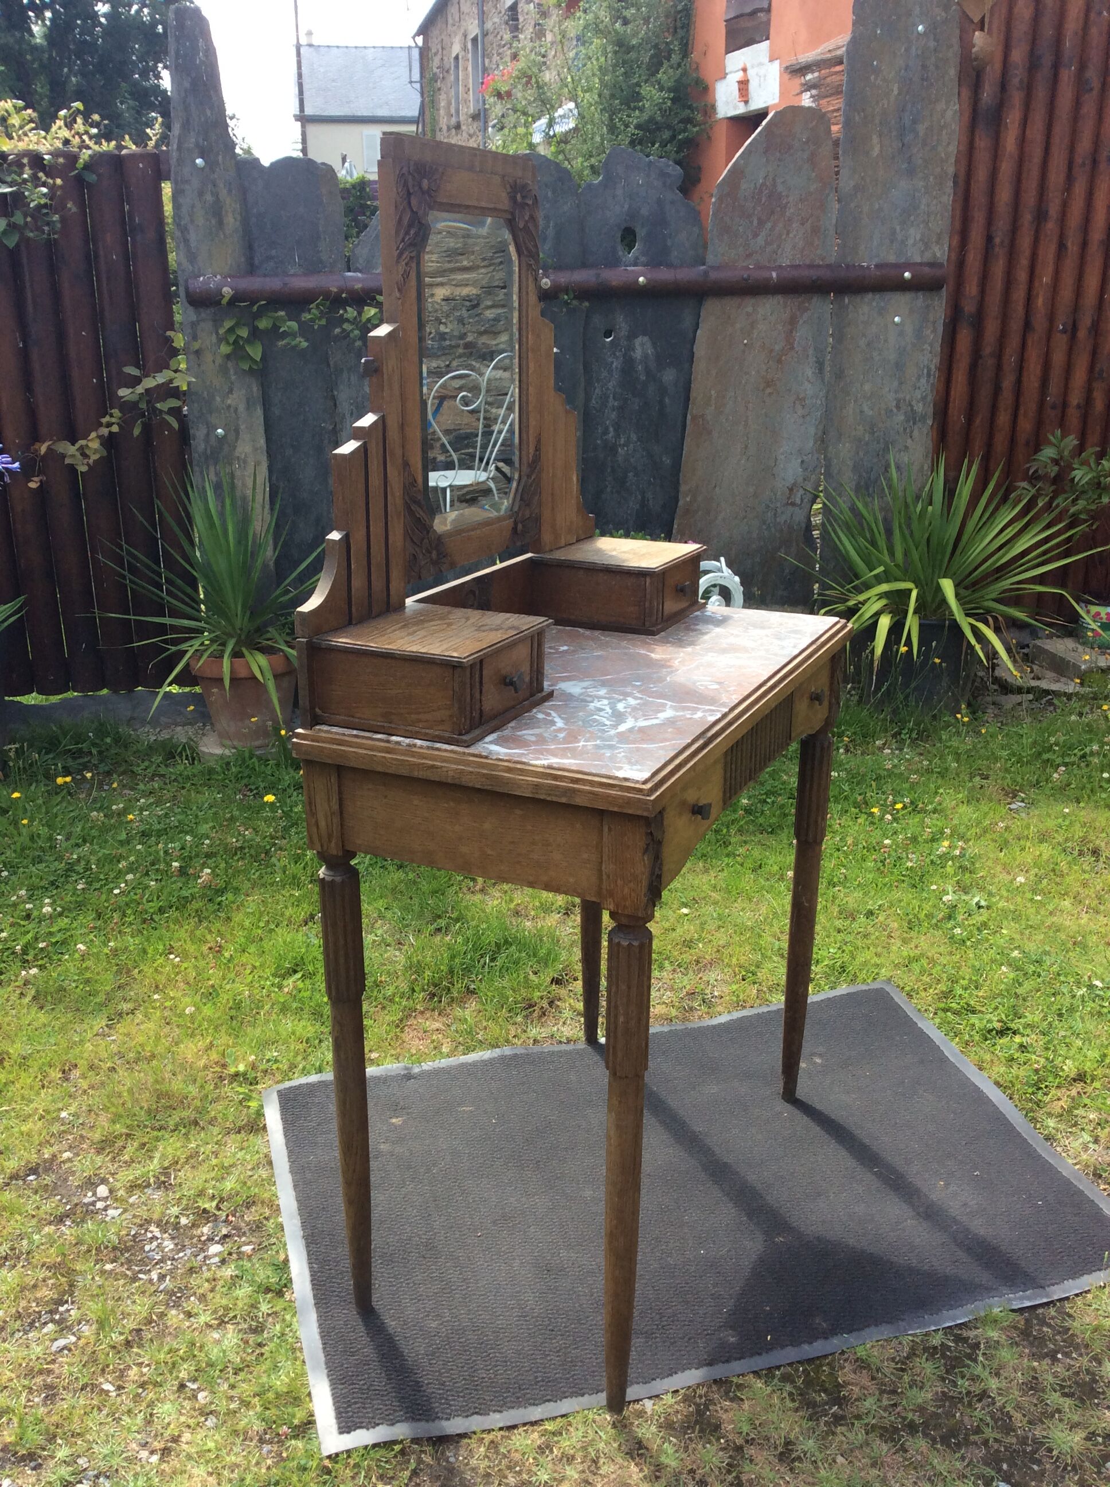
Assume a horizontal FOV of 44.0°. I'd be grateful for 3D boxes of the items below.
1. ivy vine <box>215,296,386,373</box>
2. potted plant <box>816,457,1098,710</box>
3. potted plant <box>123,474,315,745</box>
[{"bbox_3d":[-0.701,-1.144,3.834,0.478,0.209,0.140,-5,20,-16],"label":"ivy vine"},{"bbox_3d":[1.190,-0.552,4.092,0.825,0.607,0.742,6,20,15],"label":"potted plant"},{"bbox_3d":[-0.892,-0.429,3.722,0.582,0.636,0.553,-4,19,-13],"label":"potted plant"}]

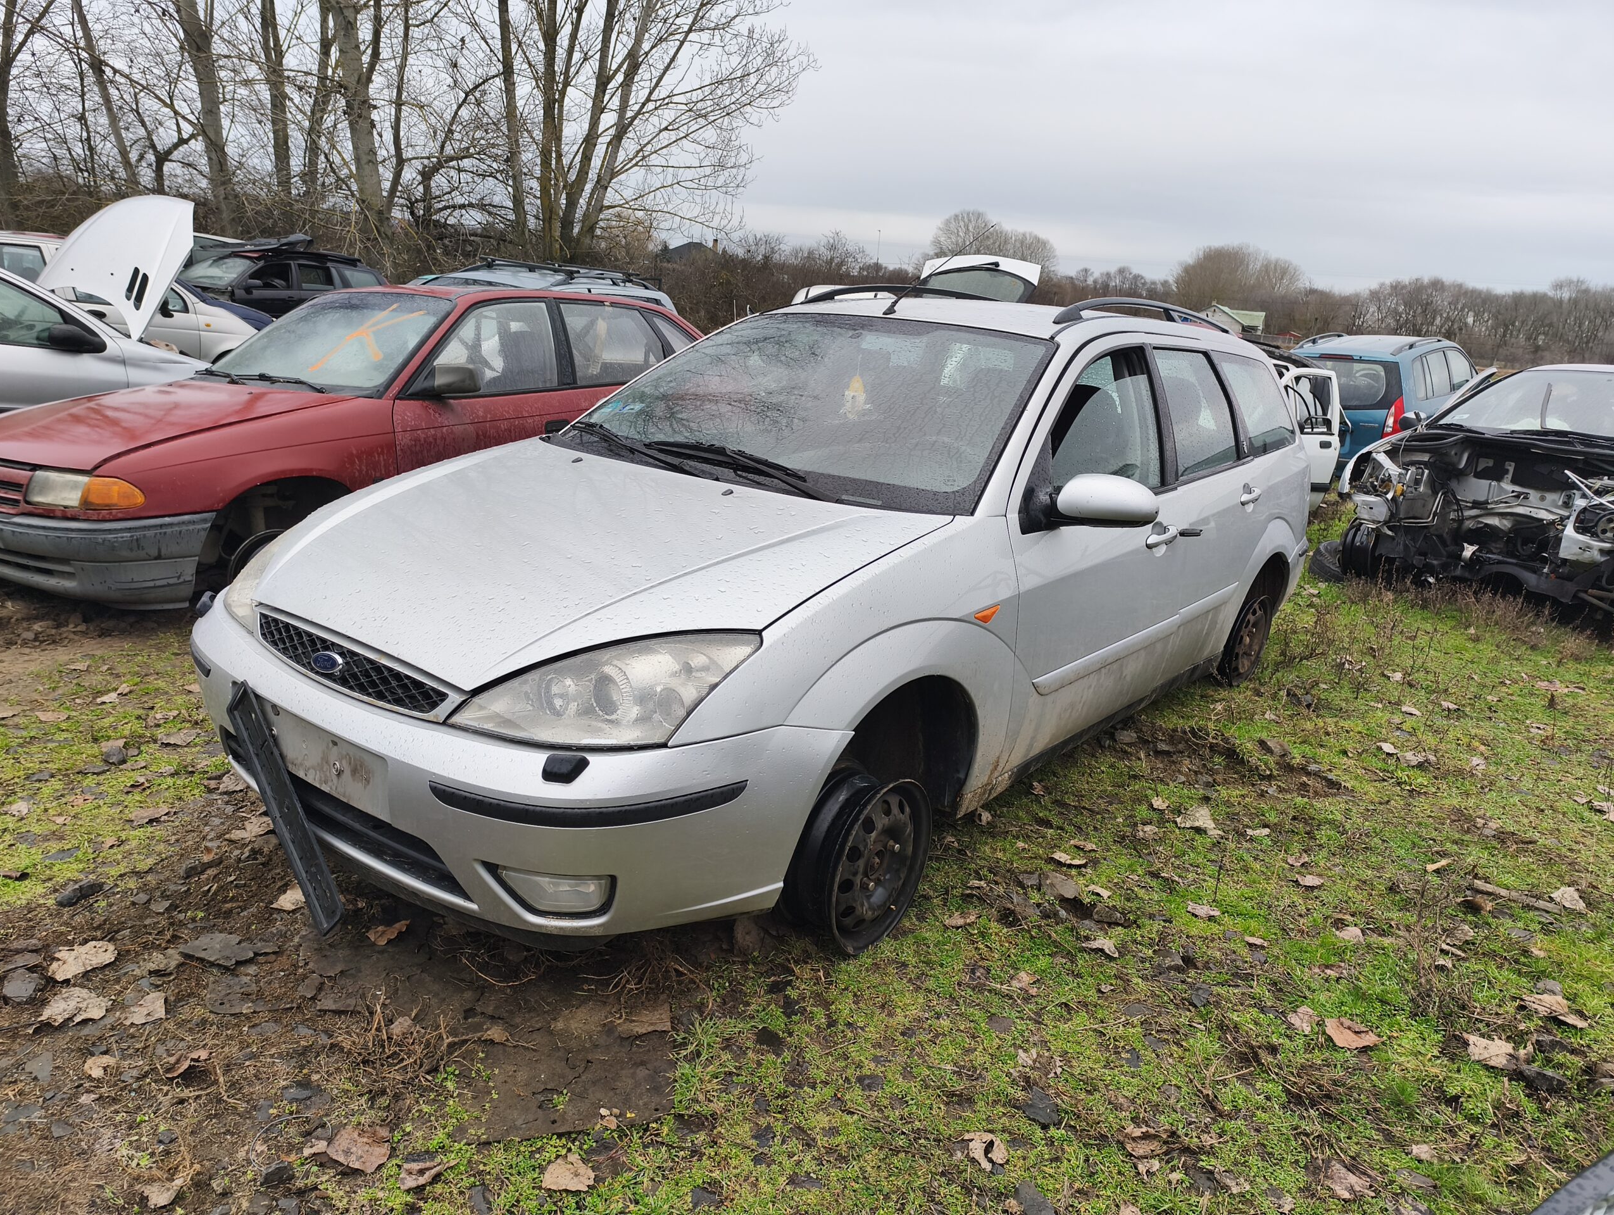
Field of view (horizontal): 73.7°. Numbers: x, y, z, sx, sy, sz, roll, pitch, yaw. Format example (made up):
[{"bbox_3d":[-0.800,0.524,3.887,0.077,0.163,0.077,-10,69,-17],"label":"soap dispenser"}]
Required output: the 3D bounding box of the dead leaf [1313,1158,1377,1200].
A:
[{"bbox_3d":[0.903,0.961,1.810,0.093,0.020,0.085,13,17,29],"label":"dead leaf"}]

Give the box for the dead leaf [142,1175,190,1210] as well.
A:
[{"bbox_3d":[-0.971,0.886,1.633,0.055,0.020,0.062,-9,20,-40],"label":"dead leaf"}]

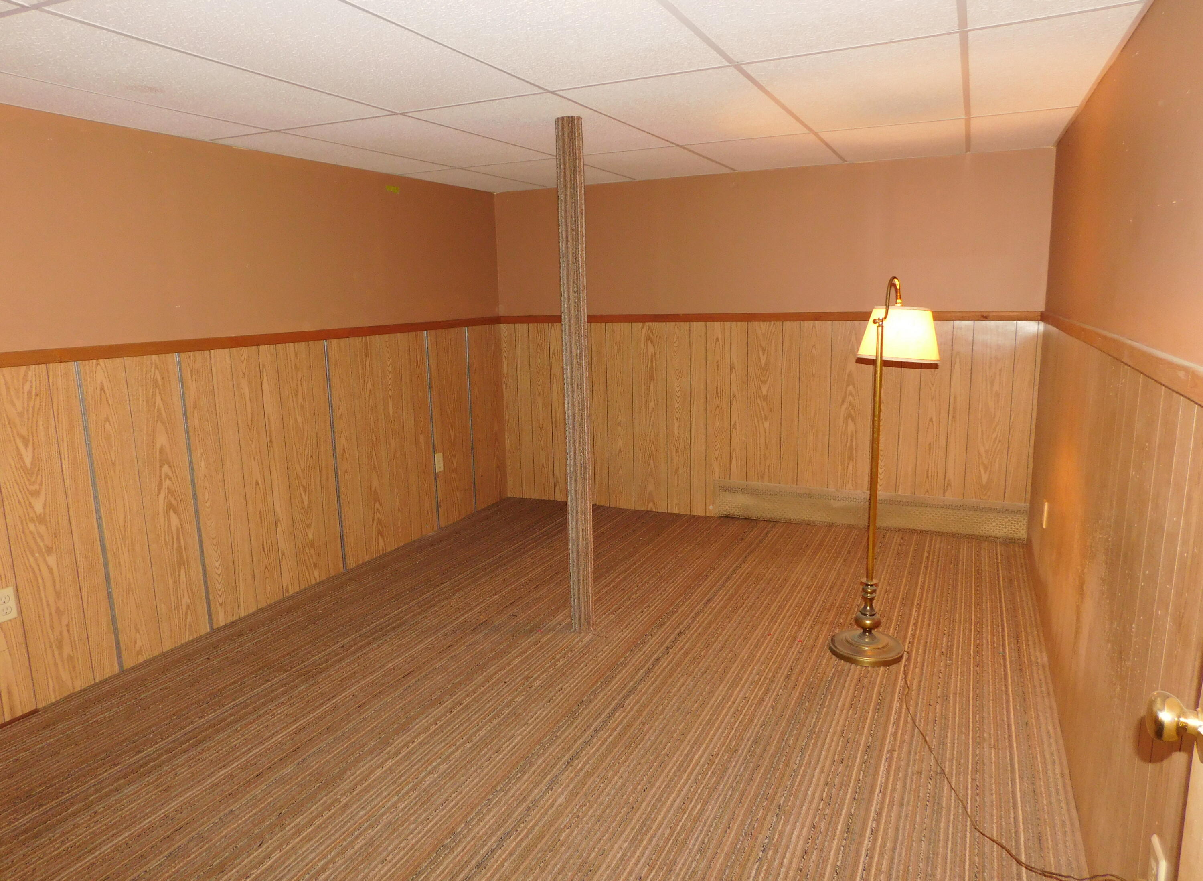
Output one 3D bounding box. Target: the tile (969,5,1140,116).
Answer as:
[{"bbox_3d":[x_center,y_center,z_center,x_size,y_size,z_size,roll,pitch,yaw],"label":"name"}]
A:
[{"bbox_3d":[1.369,-1.161,2.532,0.372,0.020,1.211,4,12,25],"label":"tile"}]

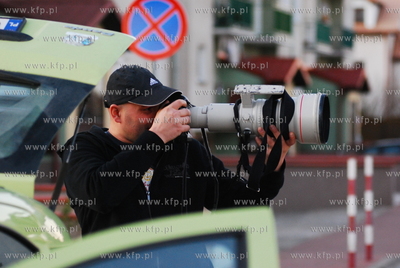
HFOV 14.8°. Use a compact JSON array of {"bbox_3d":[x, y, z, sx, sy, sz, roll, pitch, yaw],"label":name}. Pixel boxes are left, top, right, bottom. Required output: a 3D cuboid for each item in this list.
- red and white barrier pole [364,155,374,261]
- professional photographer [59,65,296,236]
[{"bbox_3d":[1.649,0.728,15.000,0.078,1.035,0.078,0,1,0],"label":"red and white barrier pole"},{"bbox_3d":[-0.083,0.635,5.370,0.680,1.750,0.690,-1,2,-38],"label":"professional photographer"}]

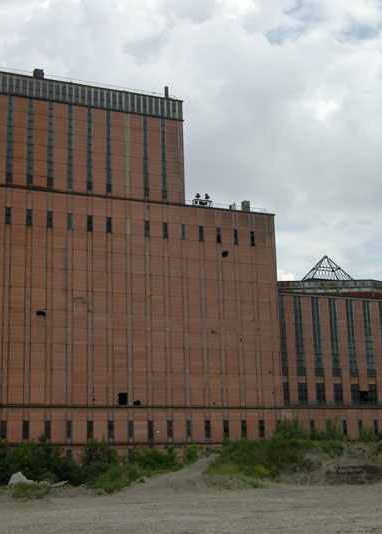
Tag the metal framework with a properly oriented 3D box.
[{"bbox_3d":[27.445,0.381,177.357,10.396,5.708,5.198,4,-14,-24],"label":"metal framework"}]

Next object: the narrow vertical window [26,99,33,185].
[{"bbox_3d":[-25.942,-20.232,140.147,0.957,14.444,0.300,4,-14,-24],"label":"narrow vertical window"}]

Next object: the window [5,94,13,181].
[{"bbox_3d":[-28.955,-20.470,138.815,0.923,14.632,0.300,4,-14,-24],"label":"window"}]

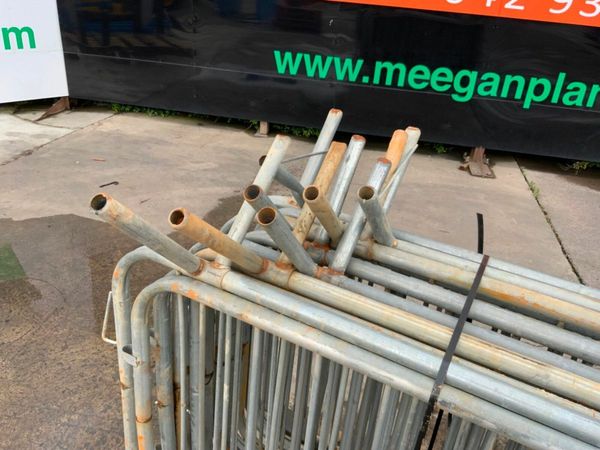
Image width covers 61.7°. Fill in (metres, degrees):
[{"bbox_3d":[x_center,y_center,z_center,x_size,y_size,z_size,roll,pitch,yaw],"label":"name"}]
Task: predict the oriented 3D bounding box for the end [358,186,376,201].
[{"bbox_3d":[0.151,-0.063,1.126,0.042,0.040,0.042,18,73,25],"label":"end"}]

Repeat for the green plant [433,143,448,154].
[{"bbox_3d":[1.473,-0.796,5.270,0.170,0.125,0.140,9,27,8],"label":"green plant"}]

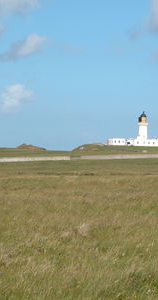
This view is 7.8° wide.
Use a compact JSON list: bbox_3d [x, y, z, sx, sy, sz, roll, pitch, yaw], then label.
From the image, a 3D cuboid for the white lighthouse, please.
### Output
[{"bbox_3d":[33.100,-11.200,600.000,5.300,17.700,5.300,0,0,0],"label":"white lighthouse"}]

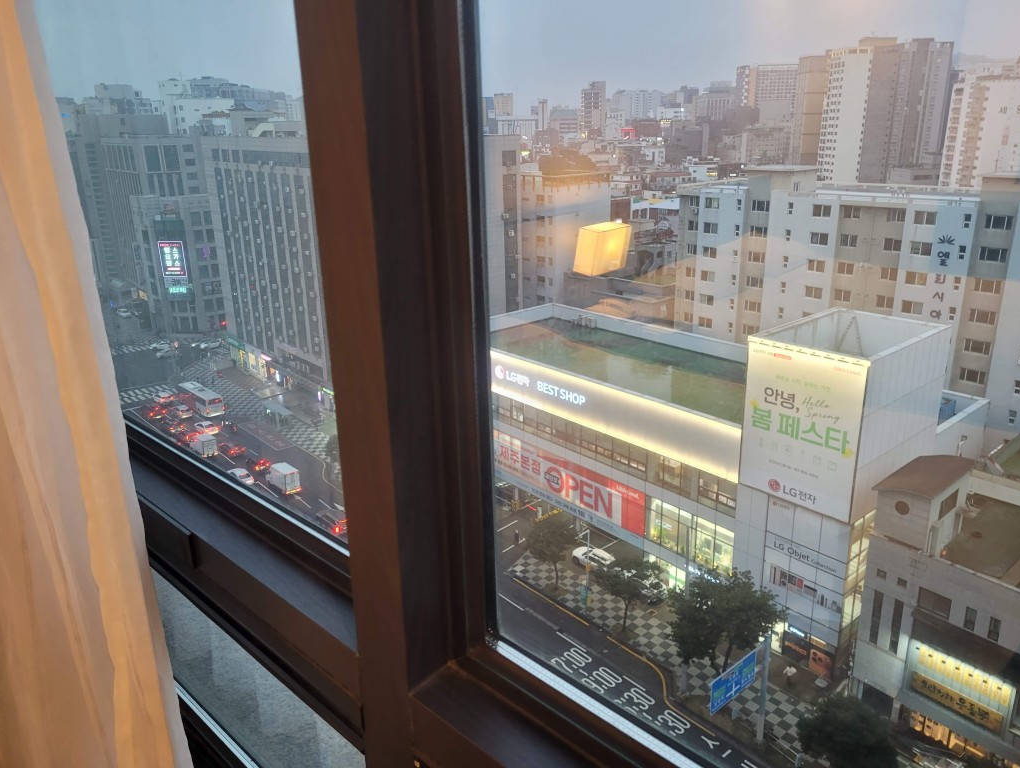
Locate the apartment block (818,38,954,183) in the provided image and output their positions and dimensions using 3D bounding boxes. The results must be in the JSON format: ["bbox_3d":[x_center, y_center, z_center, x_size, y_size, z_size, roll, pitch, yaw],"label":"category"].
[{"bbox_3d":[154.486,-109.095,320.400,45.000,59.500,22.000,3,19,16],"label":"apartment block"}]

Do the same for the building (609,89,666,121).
[{"bbox_3d":[131.199,-287.087,803.511,49.000,36.500,15.000,-1,18,3],"label":"building"}]

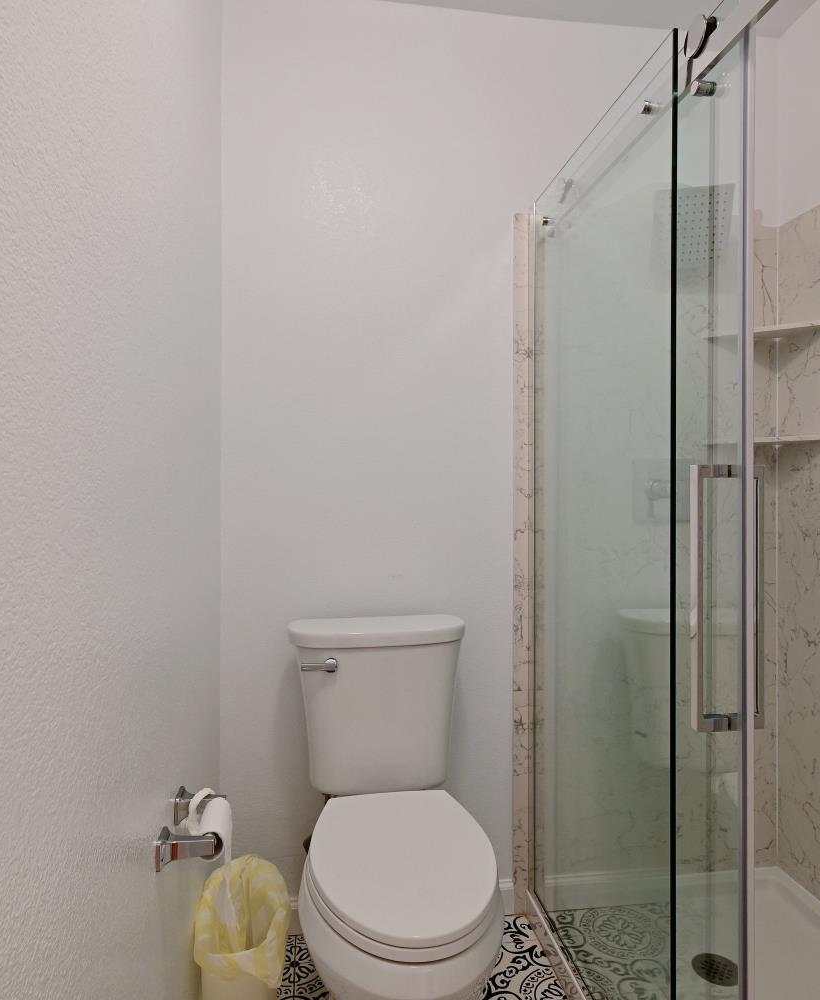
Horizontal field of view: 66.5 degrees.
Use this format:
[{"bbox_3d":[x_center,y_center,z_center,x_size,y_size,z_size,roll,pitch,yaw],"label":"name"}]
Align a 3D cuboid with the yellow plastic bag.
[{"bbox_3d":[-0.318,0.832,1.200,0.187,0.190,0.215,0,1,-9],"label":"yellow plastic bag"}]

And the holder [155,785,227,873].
[{"bbox_3d":[-0.351,0.527,1.020,0.080,0.046,0.182,0,1,-9],"label":"holder"}]

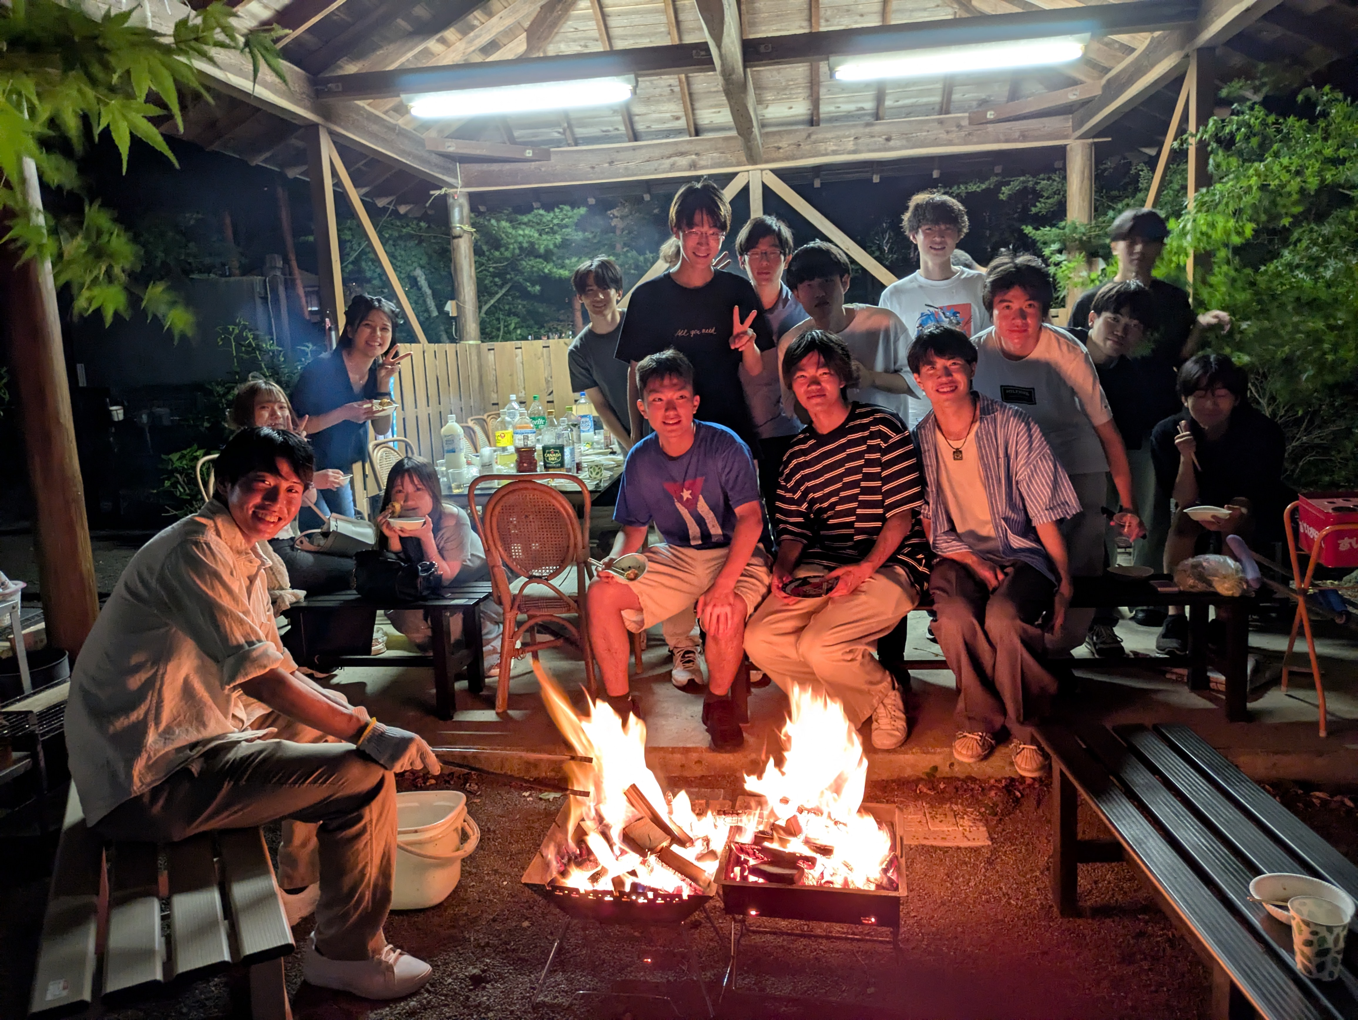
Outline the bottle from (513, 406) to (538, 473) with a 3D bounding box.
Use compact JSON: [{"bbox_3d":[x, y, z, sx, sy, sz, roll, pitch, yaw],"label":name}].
[{"bbox_3d":[-0.721,-0.313,4.600,0.102,0.308,0.095,-4,8,-9],"label":"bottle"}]

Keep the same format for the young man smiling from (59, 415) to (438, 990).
[{"bbox_3d":[-0.915,0.421,2.190,0.750,1.200,0.500,-5,8,-14],"label":"young man smiling"}]

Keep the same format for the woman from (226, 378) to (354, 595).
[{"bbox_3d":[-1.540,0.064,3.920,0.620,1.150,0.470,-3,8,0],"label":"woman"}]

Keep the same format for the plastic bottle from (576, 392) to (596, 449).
[{"bbox_3d":[-0.509,-0.489,5.350,0.091,0.308,0.091,-4,8,-5],"label":"plastic bottle"}]

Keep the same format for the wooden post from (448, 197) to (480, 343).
[{"bbox_3d":[-1.554,-1.084,7.374,0.162,2.500,0.162,-2,8,7],"label":"wooden post"}]

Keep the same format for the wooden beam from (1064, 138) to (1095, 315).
[{"bbox_3d":[2.735,-1.214,6.724,0.162,2.500,0.162,-2,8,7],"label":"wooden beam"}]

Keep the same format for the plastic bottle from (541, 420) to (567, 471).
[{"bbox_3d":[-0.579,-0.304,4.500,0.094,0.300,0.094,-4,8,-7],"label":"plastic bottle"}]

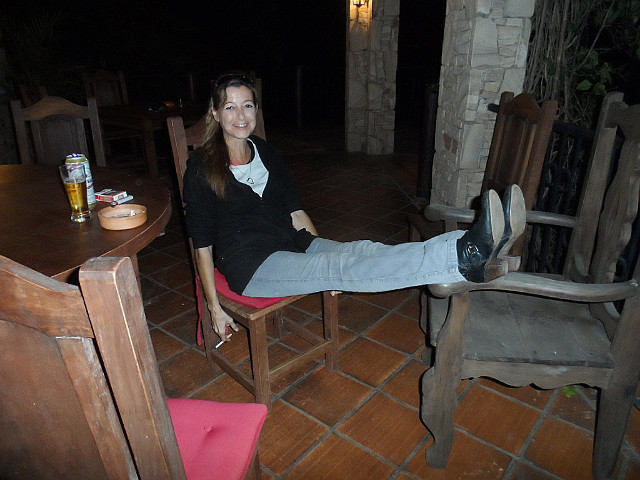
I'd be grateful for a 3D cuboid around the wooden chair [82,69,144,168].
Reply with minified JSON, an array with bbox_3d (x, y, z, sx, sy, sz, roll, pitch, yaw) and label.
[{"bbox_3d":[-2.204,-1.185,4.818,0.405,1.034,0.502,-14,26,-29],"label":"wooden chair"}]

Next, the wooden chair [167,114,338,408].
[{"bbox_3d":[-0.232,0.045,1.710,0.405,1.034,0.502,-19,28,-37],"label":"wooden chair"}]

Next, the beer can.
[{"bbox_3d":[-0.764,-0.186,1.424,0.066,0.165,0.066,-1,22,0],"label":"beer can"}]

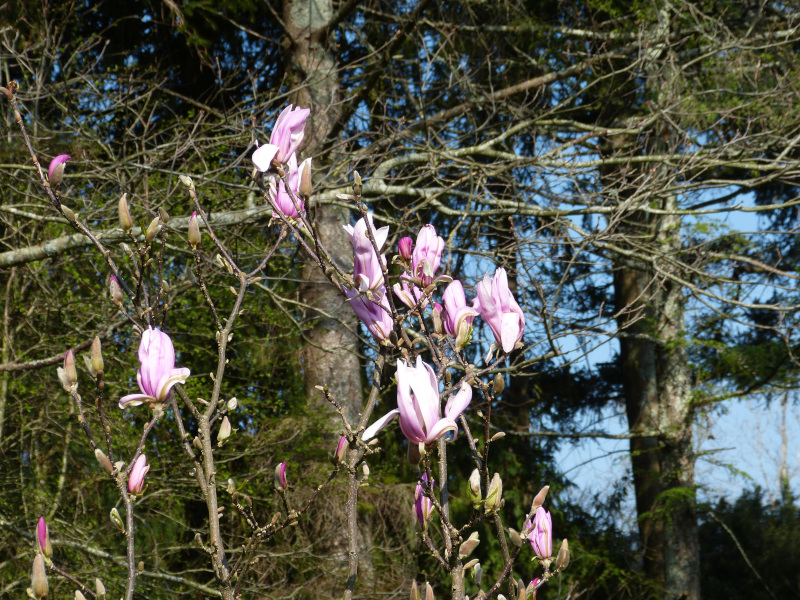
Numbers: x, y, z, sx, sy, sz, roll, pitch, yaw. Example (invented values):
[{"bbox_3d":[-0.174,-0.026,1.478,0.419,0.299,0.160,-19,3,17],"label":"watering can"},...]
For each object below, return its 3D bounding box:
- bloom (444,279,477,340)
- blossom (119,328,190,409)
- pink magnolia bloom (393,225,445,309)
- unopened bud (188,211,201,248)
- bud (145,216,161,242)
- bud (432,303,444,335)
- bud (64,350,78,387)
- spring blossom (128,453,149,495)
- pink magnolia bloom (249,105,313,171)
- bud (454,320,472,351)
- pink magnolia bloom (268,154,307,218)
[{"bbox_3d":[0.071,0.011,2.800,0.040,0.068,0.040,-7,-3,0],"label":"bloom"},{"bbox_3d":[-0.283,0.079,2.740,0.082,0.092,0.069,-2,-3,0],"label":"blossom"},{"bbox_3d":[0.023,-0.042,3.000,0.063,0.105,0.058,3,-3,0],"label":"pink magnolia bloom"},{"bbox_3d":[-0.237,-0.081,2.750,0.014,0.044,0.014,2,-3,0],"label":"unopened bud"},{"bbox_3d":[-0.312,-0.089,3.000,0.016,0.035,0.015,27,-3,0],"label":"bud"},{"bbox_3d":[0.045,0.022,2.750,0.013,0.038,0.013,-2,-3,0],"label":"bud"},{"bbox_3d":[-0.378,0.079,2.740,0.014,0.041,0.014,-9,-3,0],"label":"bud"},{"bbox_3d":[-0.291,0.195,2.650,0.017,0.047,0.017,15,-3,0],"label":"spring blossom"},{"bbox_3d":[-0.151,-0.205,3.000,0.063,0.089,0.059,15,-3,0],"label":"pink magnolia bloom"},{"bbox_3d":[0.071,0.041,2.720,0.015,0.036,0.015,11,-3,0],"label":"bud"},{"bbox_3d":[-0.144,-0.145,3.050,0.049,0.082,0.050,-2,-3,0],"label":"pink magnolia bloom"}]

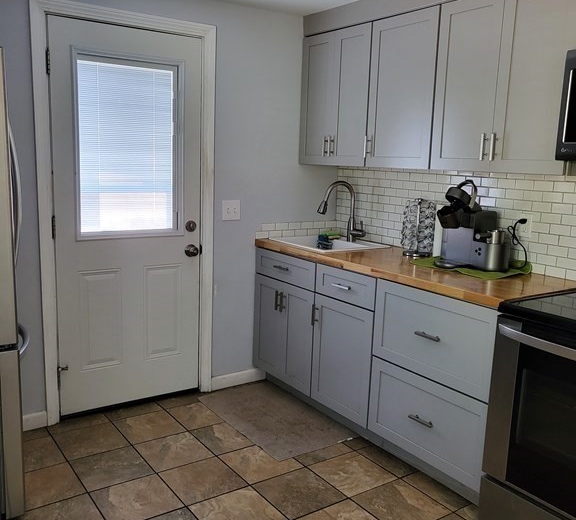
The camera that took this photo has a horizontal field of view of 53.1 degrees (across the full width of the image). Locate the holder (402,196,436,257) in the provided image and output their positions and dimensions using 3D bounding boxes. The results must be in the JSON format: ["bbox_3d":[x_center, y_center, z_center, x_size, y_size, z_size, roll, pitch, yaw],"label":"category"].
[{"bbox_3d":[0.719,-0.179,3.165,0.184,0.315,0.184,2,10,0],"label":"holder"}]

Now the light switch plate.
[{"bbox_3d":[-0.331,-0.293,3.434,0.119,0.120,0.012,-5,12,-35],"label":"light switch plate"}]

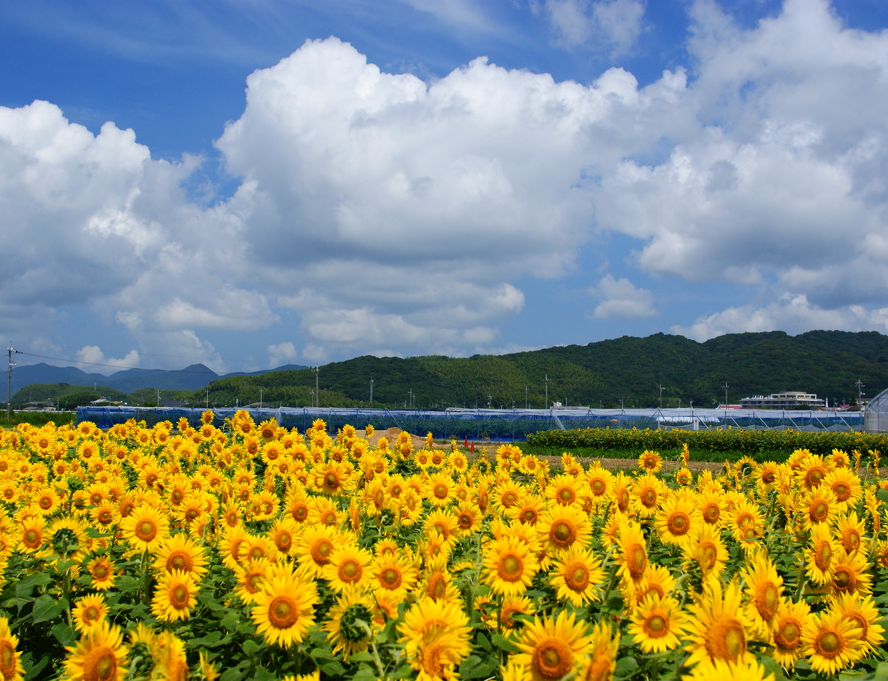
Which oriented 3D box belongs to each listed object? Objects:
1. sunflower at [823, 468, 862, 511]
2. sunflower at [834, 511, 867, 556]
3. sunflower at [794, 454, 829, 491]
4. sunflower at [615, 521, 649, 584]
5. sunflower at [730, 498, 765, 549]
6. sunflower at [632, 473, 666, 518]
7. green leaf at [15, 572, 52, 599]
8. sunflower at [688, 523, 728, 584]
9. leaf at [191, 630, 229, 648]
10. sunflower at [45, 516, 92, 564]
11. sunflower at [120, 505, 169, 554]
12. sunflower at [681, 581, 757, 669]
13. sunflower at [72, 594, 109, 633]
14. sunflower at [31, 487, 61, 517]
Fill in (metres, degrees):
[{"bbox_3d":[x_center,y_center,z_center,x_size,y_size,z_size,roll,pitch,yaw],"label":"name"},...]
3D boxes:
[{"bbox_3d":[2.125,0.795,6.820,0.213,0.229,0.089,0,2,5],"label":"sunflower"},{"bbox_3d":[1.755,0.840,5.509,0.205,0.210,0.080,1,-14,-24],"label":"sunflower"},{"bbox_3d":[1.920,0.698,6.610,0.215,0.215,0.080,0,-9,-4],"label":"sunflower"},{"bbox_3d":[0.616,0.696,4.200,0.070,0.205,0.190,-2,-4,40],"label":"sunflower"},{"bbox_3d":[1.469,0.884,6.211,0.185,0.223,0.082,0,5,-5],"label":"sunflower"},{"bbox_3d":[0.980,0.739,6.100,0.200,0.215,0.075,1,-13,-28],"label":"sunflower"},{"bbox_3d":[-1.733,1.034,5.400,0.160,0.100,0.110,0,-3,0],"label":"green leaf"},{"bbox_3d":[0.910,0.733,4.400,0.175,0.205,0.070,2,-12,-40],"label":"sunflower"},{"bbox_3d":[-0.770,0.982,4.200,0.125,0.050,0.100,0,-3,0],"label":"leaf"},{"bbox_3d":[-1.631,0.866,5.554,0.204,0.200,0.081,0,2,-8],"label":"sunflower"},{"bbox_3d":[-1.290,0.814,5.510,0.210,0.210,0.070,1,-10,-19],"label":"sunflower"},{"bbox_3d":[0.676,0.700,3.151,0.192,0.222,0.083,1,7,-21],"label":"sunflower"},{"bbox_3d":[-1.313,1.018,4.750,0.145,0.155,0.060,1,-3,-18],"label":"sunflower"},{"bbox_3d":[-2.558,1.033,8.209,0.190,0.190,0.070,1,-11,-20],"label":"sunflower"}]

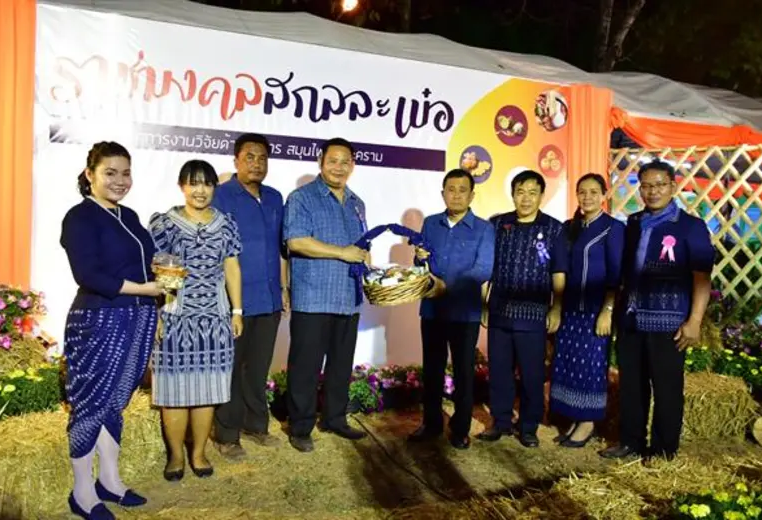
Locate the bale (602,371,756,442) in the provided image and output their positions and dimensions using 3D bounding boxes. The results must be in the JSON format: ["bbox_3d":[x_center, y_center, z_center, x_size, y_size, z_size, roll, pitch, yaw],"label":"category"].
[{"bbox_3d":[1.938,0.932,4.220,0.840,0.350,0.460,1,0,20],"label":"bale"}]

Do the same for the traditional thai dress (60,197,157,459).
[{"bbox_3d":[-1.187,0.290,2.830,0.360,1.110,0.420,1,1,38],"label":"traditional thai dress"}]

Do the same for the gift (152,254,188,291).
[{"bbox_3d":[-0.872,0.047,2.680,0.140,0.145,0.140,6,2,-40],"label":"gift"}]

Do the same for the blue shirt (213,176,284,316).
[{"bbox_3d":[-0.740,-0.075,3.630,0.470,0.750,0.320,0,0,-36],"label":"blue shirt"}]

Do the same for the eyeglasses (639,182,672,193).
[{"bbox_3d":[1.505,-0.393,3.550,0.145,0.047,0.140,1,1,40],"label":"eyeglasses"}]

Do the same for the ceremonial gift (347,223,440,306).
[{"bbox_3d":[0.069,0.025,3.600,0.460,0.450,0.330,1,0,-3],"label":"ceremonial gift"}]

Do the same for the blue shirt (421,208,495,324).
[{"bbox_3d":[0.450,0.038,3.820,0.450,0.650,0.340,1,0,26],"label":"blue shirt"}]

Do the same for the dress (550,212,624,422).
[{"bbox_3d":[1.220,0.342,3.860,0.440,1.220,0.330,1,0,28],"label":"dress"}]

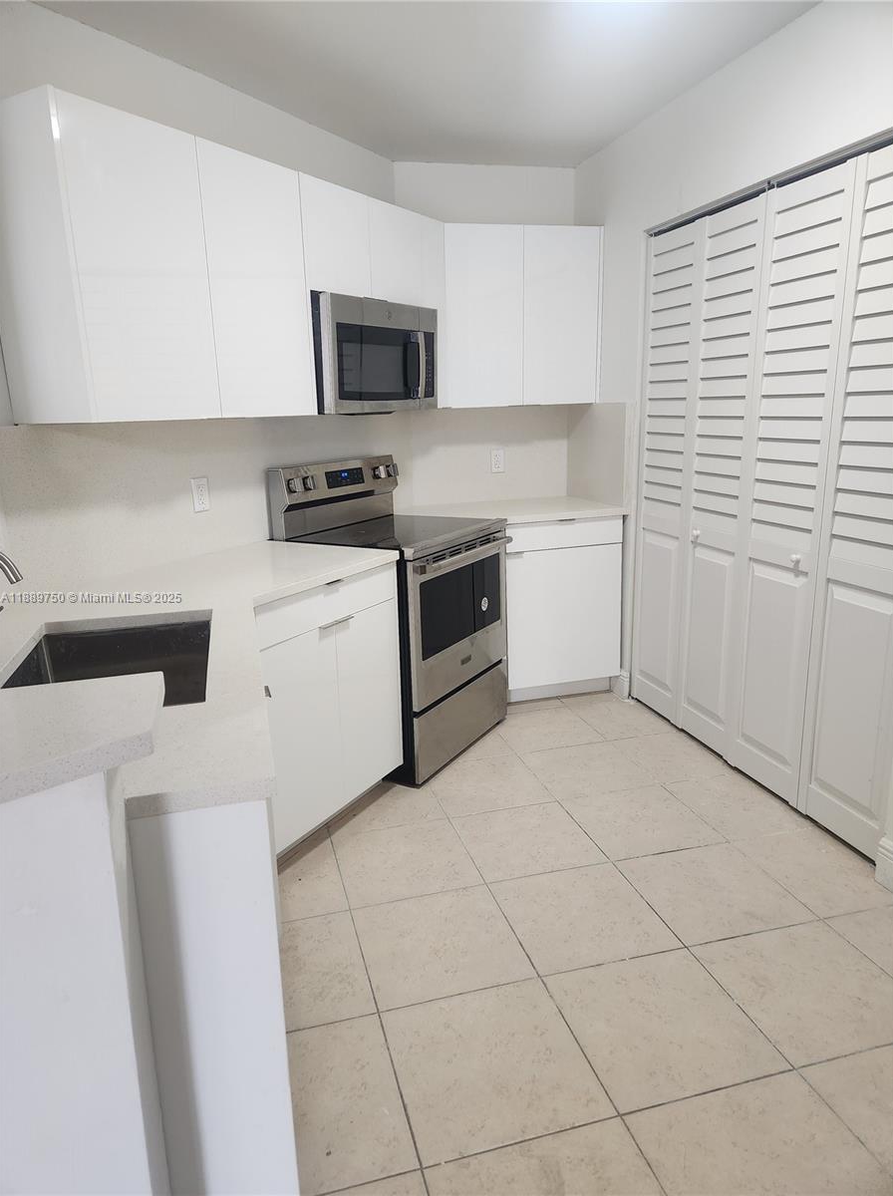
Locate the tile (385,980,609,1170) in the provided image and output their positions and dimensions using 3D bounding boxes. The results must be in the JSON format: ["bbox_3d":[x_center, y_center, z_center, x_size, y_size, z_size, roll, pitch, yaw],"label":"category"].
[{"bbox_3d":[0.094,1.007,1.724,0.406,0.010,0.406,-4,14,-15],"label":"tile"}]

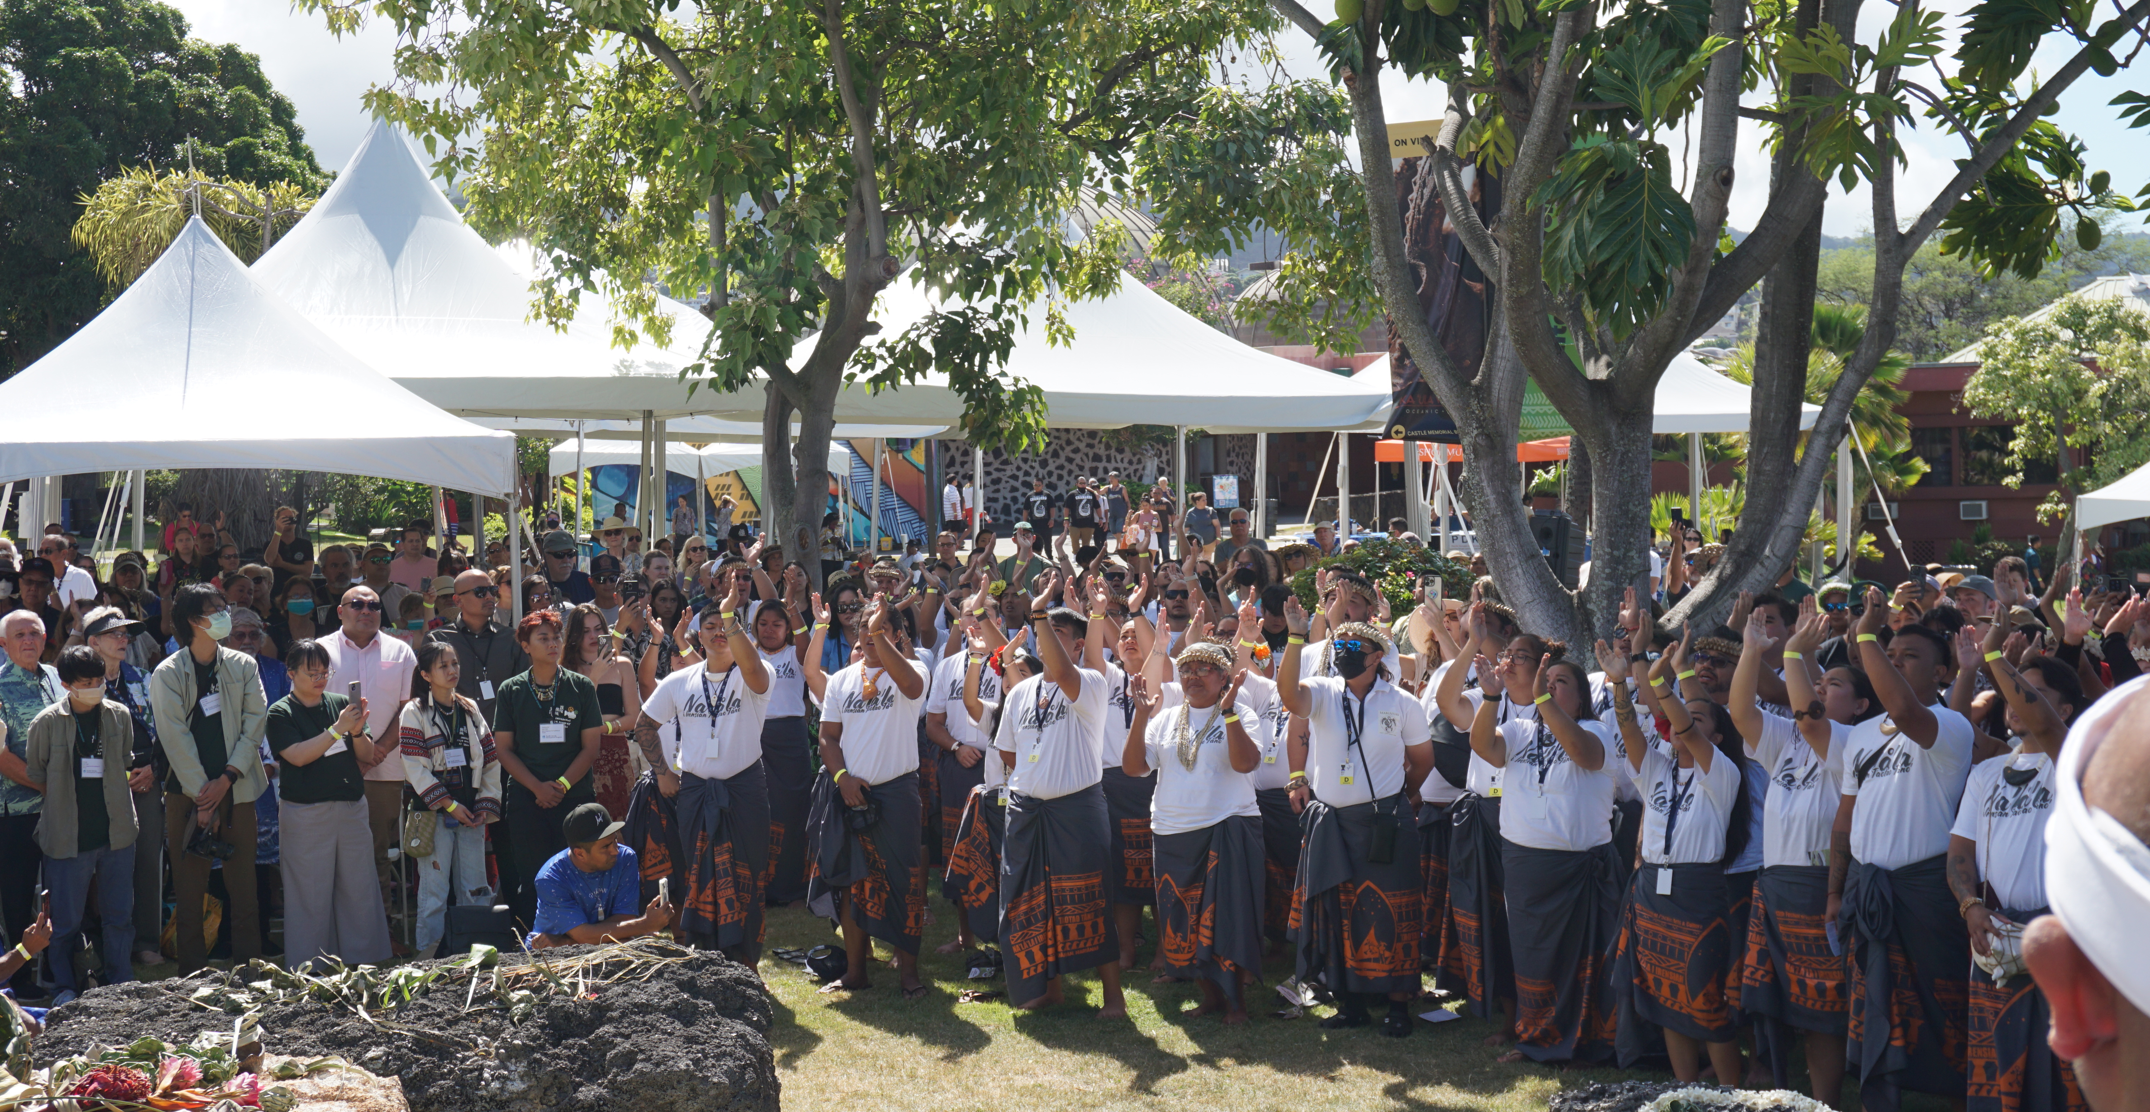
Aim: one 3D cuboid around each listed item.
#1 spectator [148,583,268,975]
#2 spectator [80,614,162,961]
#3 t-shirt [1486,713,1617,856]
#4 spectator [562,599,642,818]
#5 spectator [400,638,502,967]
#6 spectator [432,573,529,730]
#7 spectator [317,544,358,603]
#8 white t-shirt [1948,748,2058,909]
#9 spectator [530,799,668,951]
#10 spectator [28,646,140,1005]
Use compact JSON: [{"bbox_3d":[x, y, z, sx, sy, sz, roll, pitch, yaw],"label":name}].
[{"bbox_3d":[-3.847,1.023,12.200,0.520,1.800,0.380,0,0,-27],"label":"spectator"},{"bbox_3d":[-4.502,1.093,12.950,0.500,1.700,0.360,-1,2,-34],"label":"spectator"},{"bbox_3d":[1.905,0.907,10.950,0.460,0.560,0.330,0,0,30],"label":"t-shirt"},{"bbox_3d":[-2.376,1.063,13.900,0.440,1.660,0.360,-1,2,-29],"label":"spectator"},{"bbox_3d":[-2.931,1.173,12.900,0.460,1.550,0.360,0,0,-26],"label":"spectator"},{"bbox_3d":[-2.875,0.979,13.300,0.560,1.790,0.360,-1,3,-27],"label":"spectator"},{"bbox_3d":[-4.135,0.804,15.400,0.520,1.750,0.330,0,0,-17],"label":"spectator"},{"bbox_3d":[3.049,0.882,8.850,0.500,0.580,0.310,2,3,37],"label":"white t-shirt"},{"bbox_3d":[-1.870,1.463,10.750,0.620,1.030,0.750,-1,3,-30],"label":"spectator"},{"bbox_3d":[-4.311,1.154,11.950,0.500,1.550,0.340,-1,3,-29],"label":"spectator"}]

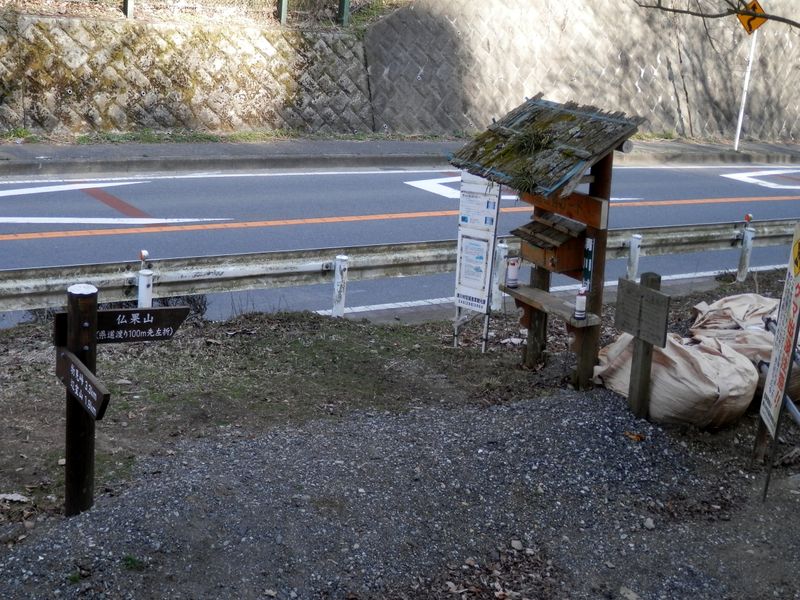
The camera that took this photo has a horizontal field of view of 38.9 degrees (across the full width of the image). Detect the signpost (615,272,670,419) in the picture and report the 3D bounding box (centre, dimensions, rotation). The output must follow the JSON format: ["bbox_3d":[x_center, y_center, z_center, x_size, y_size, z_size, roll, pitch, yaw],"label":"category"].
[{"bbox_3d":[1.506,0.287,6.854,0.150,0.890,0.440,-7,18,-31],"label":"signpost"}]

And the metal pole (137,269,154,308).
[{"bbox_3d":[-2.257,0.024,10.051,0.118,0.600,0.118,5,15,0],"label":"metal pole"}]

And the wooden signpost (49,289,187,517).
[{"bbox_3d":[-1.125,0.505,4.805,0.600,1.020,0.620,-2,16,-23],"label":"wooden signpost"}]

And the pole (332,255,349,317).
[{"bbox_3d":[-0.588,-0.127,11.144,0.118,0.620,0.118,5,15,0],"label":"pole"}]

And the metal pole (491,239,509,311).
[{"bbox_3d":[1.077,-0.240,12.244,0.118,0.720,0.118,5,15,0],"label":"metal pole"}]

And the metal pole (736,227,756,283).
[{"bbox_3d":[4.415,-0.577,14.418,0.118,0.690,0.118,6,15,0],"label":"metal pole"}]

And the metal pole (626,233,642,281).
[{"bbox_3d":[2.748,-0.410,13.331,0.118,0.700,0.118,5,15,0],"label":"metal pole"}]

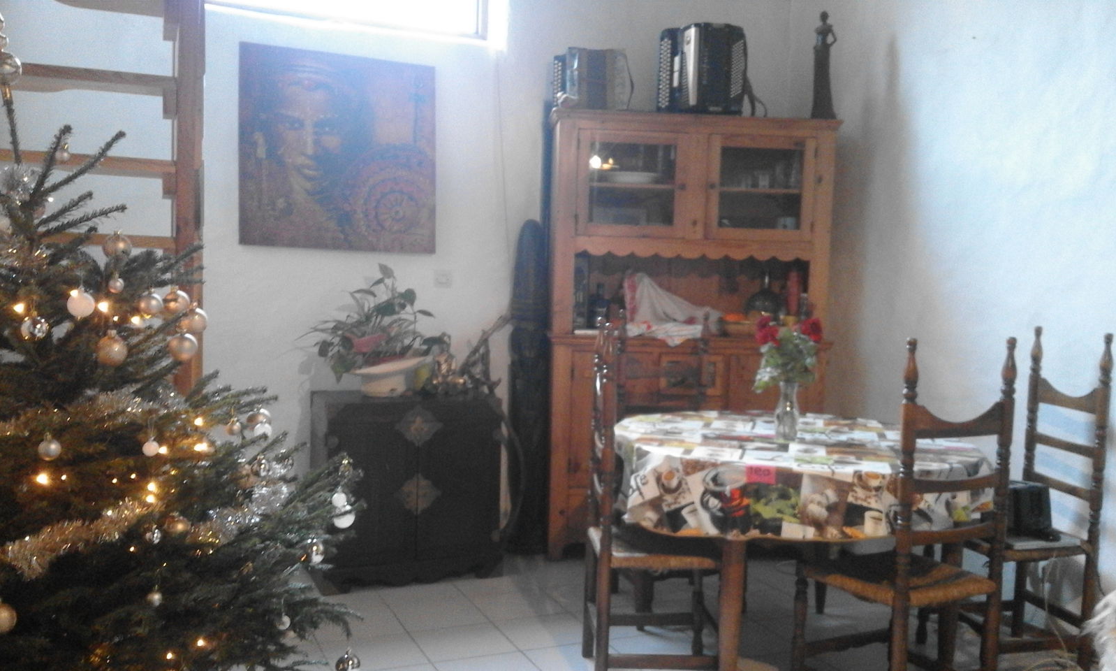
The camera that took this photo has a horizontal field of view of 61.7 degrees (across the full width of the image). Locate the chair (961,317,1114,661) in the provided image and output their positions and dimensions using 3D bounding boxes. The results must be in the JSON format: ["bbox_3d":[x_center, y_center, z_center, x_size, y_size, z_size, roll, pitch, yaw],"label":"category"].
[{"bbox_3d":[1.491,0.523,3.111,0.444,1.127,0.422,1,2,-10],"label":"chair"}]

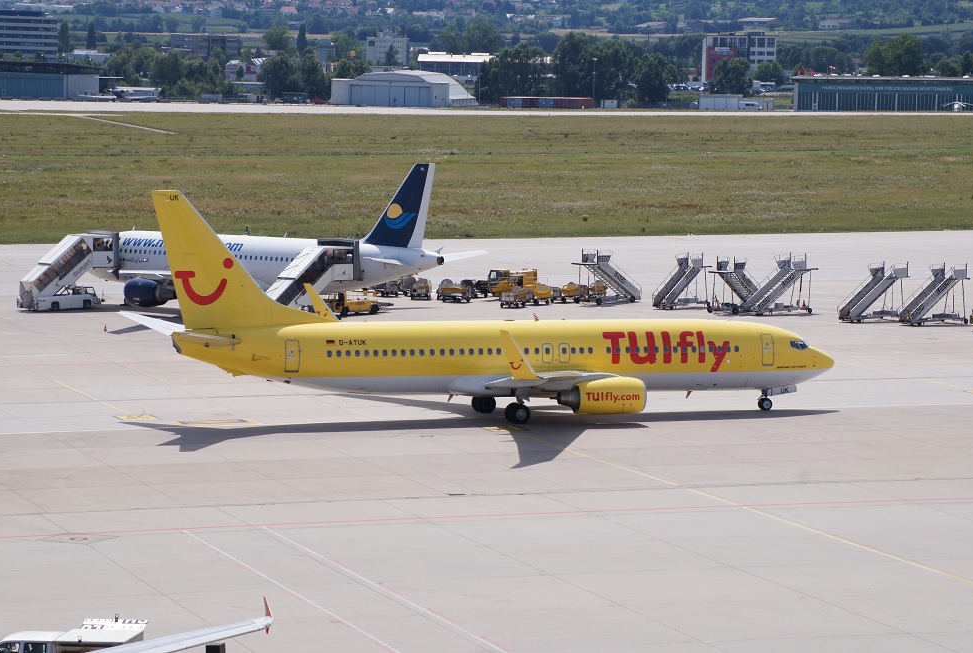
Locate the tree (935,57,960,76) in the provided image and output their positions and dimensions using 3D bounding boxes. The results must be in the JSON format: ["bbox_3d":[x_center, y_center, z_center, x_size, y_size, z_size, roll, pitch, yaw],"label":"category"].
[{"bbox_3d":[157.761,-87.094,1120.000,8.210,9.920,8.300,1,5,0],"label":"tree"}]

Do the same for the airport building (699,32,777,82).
[{"bbox_3d":[97.799,-102.793,1268.000,28.000,19.500,17.000,0,5,-1],"label":"airport building"}]

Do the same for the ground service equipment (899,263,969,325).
[{"bbox_3d":[33.396,-2.421,244.180,5.000,4.350,2.200,-4,6,-42],"label":"ground service equipment"}]

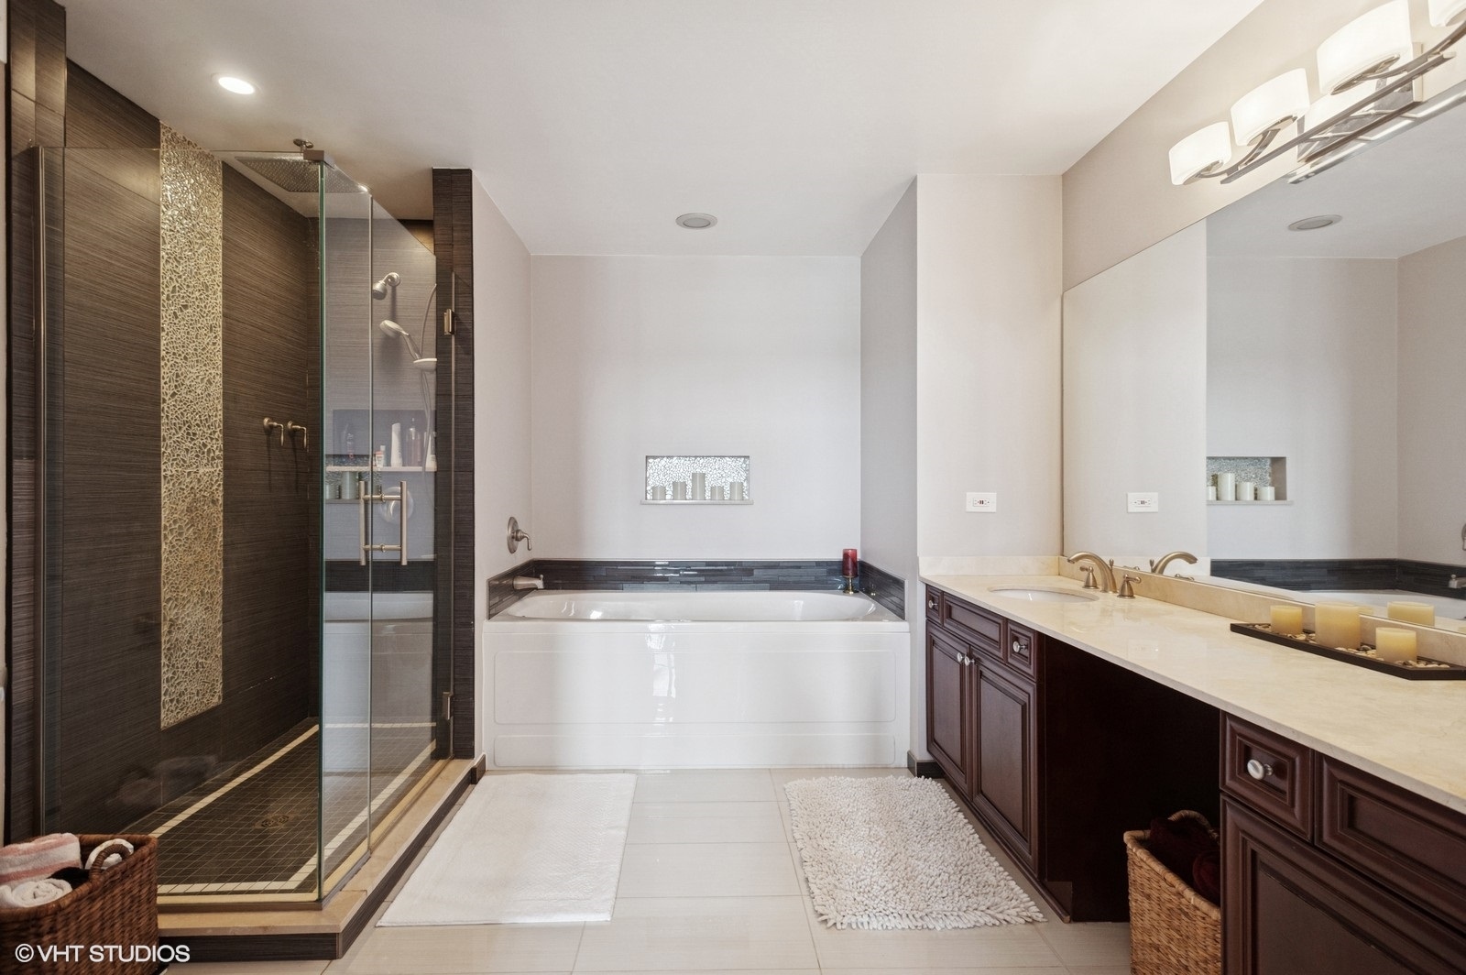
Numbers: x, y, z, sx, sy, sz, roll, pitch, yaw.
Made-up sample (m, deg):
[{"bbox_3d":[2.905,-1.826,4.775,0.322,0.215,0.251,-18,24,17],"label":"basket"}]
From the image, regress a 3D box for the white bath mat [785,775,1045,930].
[{"bbox_3d":[0.527,1.172,2.325,0.620,0.030,0.900,0,0,-2],"label":"white bath mat"}]

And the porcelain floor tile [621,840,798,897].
[{"bbox_3d":[-0.110,1.192,2.153,0.610,0.010,0.303,0,0,-2],"label":"porcelain floor tile"}]

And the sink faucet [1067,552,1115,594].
[{"bbox_3d":[1.250,0.297,2.410,0.170,0.145,0.055,0,0,-2],"label":"sink faucet"}]

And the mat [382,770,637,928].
[{"bbox_3d":[-0.680,1.181,2.372,0.630,0.013,0.970,0,0,-2],"label":"mat"}]

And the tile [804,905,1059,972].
[{"bbox_3d":[0.518,1.192,1.861,0.610,0.010,0.303,0,0,-2],"label":"tile"}]

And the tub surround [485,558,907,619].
[{"bbox_3d":[-0.170,0.487,3.385,1.790,0.170,0.890,0,0,-2],"label":"tub surround"}]

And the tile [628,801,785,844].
[{"bbox_3d":[-0.125,1.192,2.454,0.610,0.010,0.303,0,0,-2],"label":"tile"}]

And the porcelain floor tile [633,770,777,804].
[{"bbox_3d":[-0.141,1.192,2.752,0.610,0.010,0.300,0,0,-2],"label":"porcelain floor tile"}]

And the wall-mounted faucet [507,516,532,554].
[{"bbox_3d":[-1.020,0.231,3.340,0.105,0.180,0.175,0,0,-2],"label":"wall-mounted faucet"}]

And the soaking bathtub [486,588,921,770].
[{"bbox_3d":[-0.168,0.879,3.360,1.800,0.617,0.900,0,0,-2],"label":"soaking bathtub"}]

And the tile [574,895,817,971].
[{"bbox_3d":[-0.095,1.192,1.851,0.610,0.010,0.303,0,0,-2],"label":"tile"}]

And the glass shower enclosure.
[{"bbox_3d":[-1.485,0.110,2.335,0.730,2.000,1.000,0,0,-2],"label":"glass shower enclosure"}]

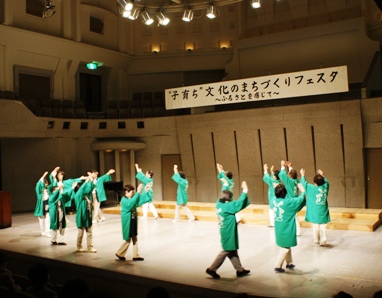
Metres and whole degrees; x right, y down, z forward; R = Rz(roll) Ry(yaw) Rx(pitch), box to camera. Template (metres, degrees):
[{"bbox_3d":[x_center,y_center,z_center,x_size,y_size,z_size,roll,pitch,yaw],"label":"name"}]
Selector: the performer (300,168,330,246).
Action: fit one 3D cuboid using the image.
[{"bbox_3d":[2.747,1.266,9.122,0.550,1.665,0.480,-2,-1,-25],"label":"performer"}]

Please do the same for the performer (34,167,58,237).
[{"bbox_3d":[-3.957,1.474,11.200,0.560,1.850,0.560,-2,0,28],"label":"performer"}]

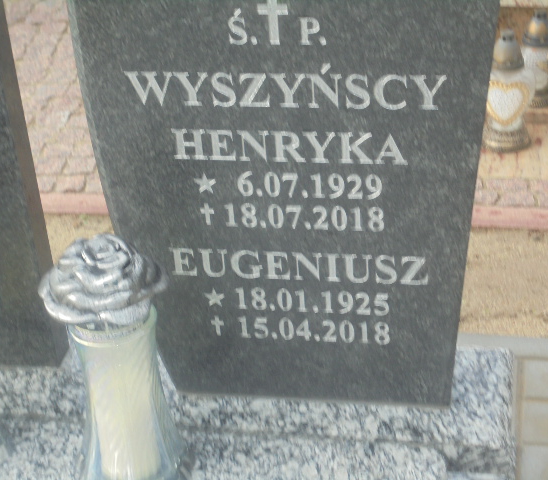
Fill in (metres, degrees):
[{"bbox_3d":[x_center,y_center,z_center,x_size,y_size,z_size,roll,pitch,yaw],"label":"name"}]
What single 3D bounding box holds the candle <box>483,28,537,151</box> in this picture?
[{"bbox_3d":[0.471,-0.306,2.716,0.105,0.245,0.105,1,32,10],"label":"candle"}]

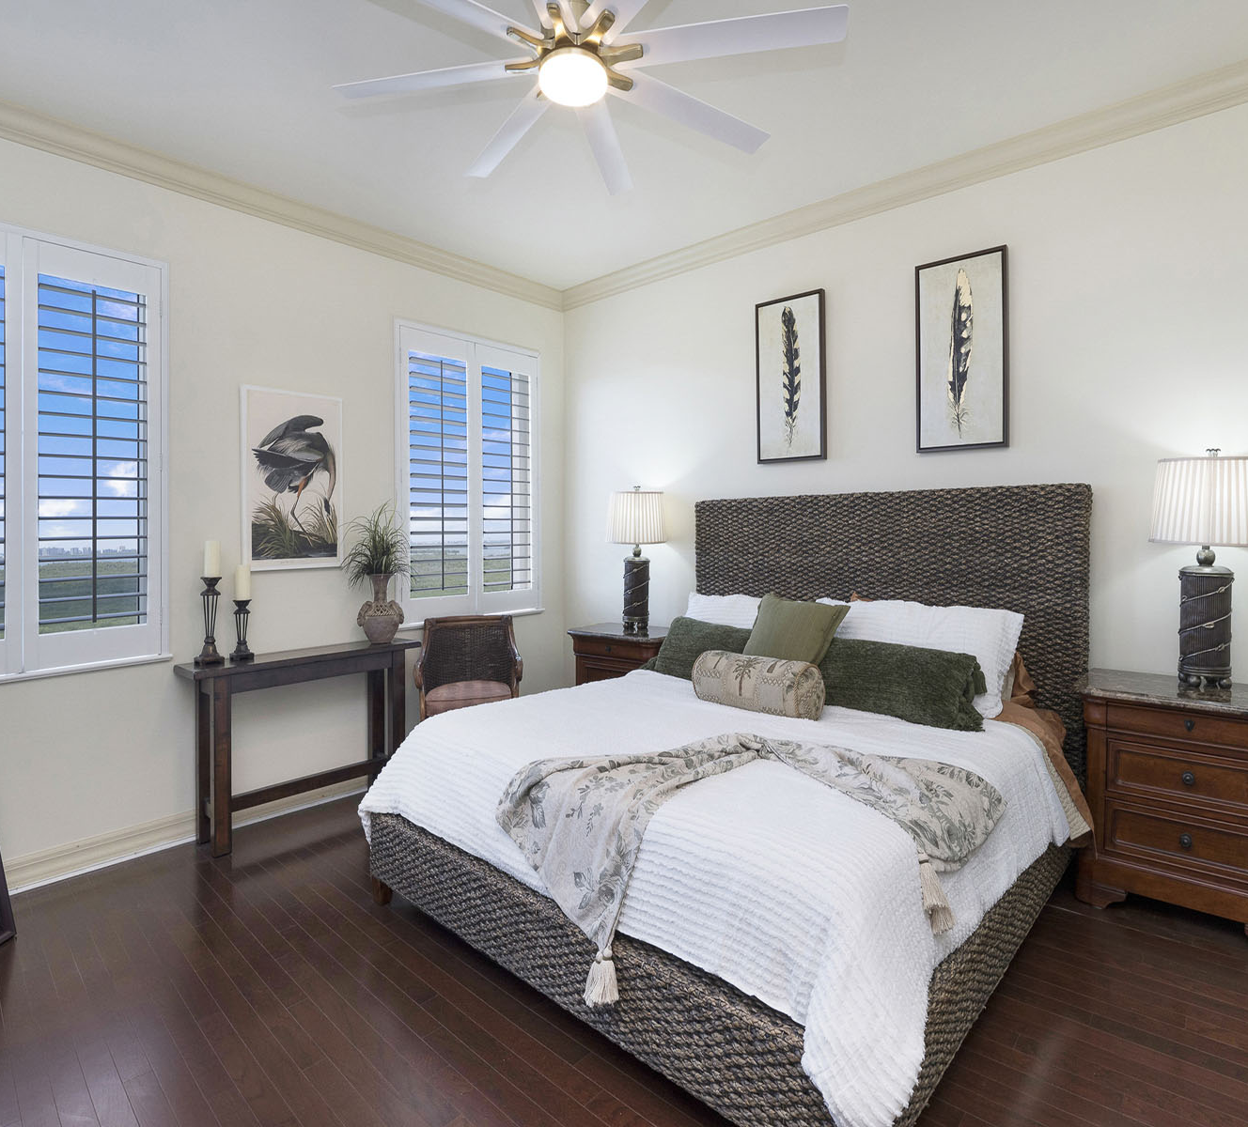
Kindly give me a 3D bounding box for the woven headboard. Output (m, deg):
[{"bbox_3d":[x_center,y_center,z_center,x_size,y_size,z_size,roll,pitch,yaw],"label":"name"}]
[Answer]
[{"bbox_3d":[1.251,0.454,3.546,2.017,1.628,0.098,2,4,41],"label":"woven headboard"}]

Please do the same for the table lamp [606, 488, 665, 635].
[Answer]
[{"bbox_3d":[0.081,-0.022,4.053,0.360,0.890,0.360,-1,2,0],"label":"table lamp"}]

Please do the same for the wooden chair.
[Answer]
[{"bbox_3d":[-0.928,0.849,3.949,0.614,0.926,0.614,-1,3,-18],"label":"wooden chair"}]

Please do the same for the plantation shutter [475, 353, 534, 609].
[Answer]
[{"bbox_3d":[-0.822,-0.561,4.593,0.040,1.780,0.526,2,4,41],"label":"plantation shutter"}]

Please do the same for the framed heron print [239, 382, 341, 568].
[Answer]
[{"bbox_3d":[-1.648,-0.413,3.321,0.030,0.885,0.480,1,3,43],"label":"framed heron print"}]

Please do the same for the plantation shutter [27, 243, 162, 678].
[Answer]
[{"bbox_3d":[-2.327,-0.458,2.898,0.040,1.781,0.471,2,4,41],"label":"plantation shutter"}]

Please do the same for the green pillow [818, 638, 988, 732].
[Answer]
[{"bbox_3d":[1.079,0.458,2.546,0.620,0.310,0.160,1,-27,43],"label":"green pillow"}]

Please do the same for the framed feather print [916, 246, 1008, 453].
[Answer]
[{"bbox_3d":[1.643,-1.016,3.199,0.403,0.924,0.040,2,4,41],"label":"framed feather print"}]

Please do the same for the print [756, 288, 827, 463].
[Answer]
[{"bbox_3d":[0.920,-1.010,3.606,0.400,0.890,0.040,1,3,40],"label":"print"}]

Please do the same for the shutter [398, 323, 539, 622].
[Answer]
[{"bbox_3d":[-0.921,-0.524,4.095,0.070,1.730,1.020,1,3,43],"label":"shutter"}]

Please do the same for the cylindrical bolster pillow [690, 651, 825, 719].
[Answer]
[{"bbox_3d":[0.536,0.485,2.683,0.500,0.215,0.215,1,3,44],"label":"cylindrical bolster pillow"}]

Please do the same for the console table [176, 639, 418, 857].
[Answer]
[{"bbox_3d":[-1.636,0.911,3.487,0.292,0.856,1.126,2,4,41],"label":"console table"}]

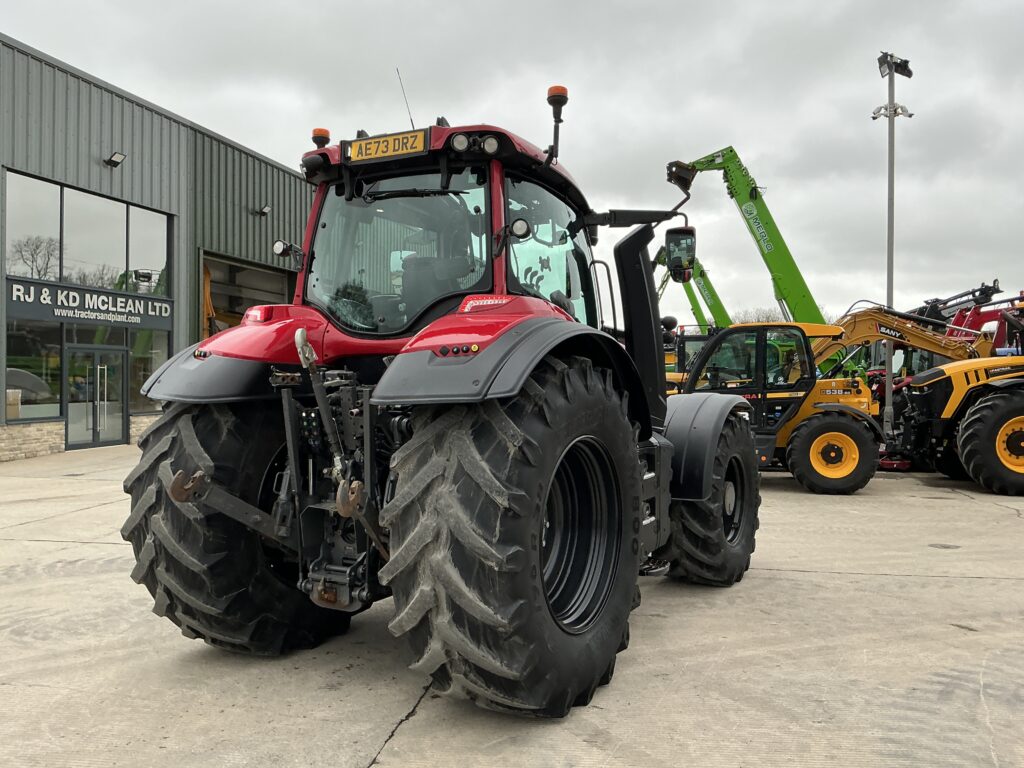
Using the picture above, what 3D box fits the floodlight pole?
[{"bbox_3d":[7.514,-2.371,16.431,0.160,7.880,0.160,0,1,0],"label":"floodlight pole"}]

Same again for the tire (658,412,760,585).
[{"bbox_3d":[1.709,0.981,7.297,0.610,1.456,1.500,1,1,29],"label":"tire"}]

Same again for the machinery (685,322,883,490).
[{"bbox_3d":[3.255,0.348,13.346,4.700,2.520,2.300,0,1,6],"label":"machinery"}]

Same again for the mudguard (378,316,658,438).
[{"bbox_3d":[0.091,-0.012,4.783,0.760,0.740,2.030,1,1,29],"label":"mudguard"}]

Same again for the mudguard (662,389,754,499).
[{"bbox_3d":[1.630,0.491,7.172,0.640,0.820,1.450,1,1,29],"label":"mudguard"}]

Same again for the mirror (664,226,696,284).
[{"bbox_3d":[1.130,-0.860,5.544,0.210,0.390,0.100,1,1,41],"label":"mirror"}]

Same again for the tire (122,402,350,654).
[{"bbox_3d":[-1.580,0.768,5.666,0.700,1.915,1.970,1,1,29],"label":"tire"}]

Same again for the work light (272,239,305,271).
[{"bbox_3d":[-1.501,-0.852,5.584,0.205,0.205,0.135,1,1,29],"label":"work light"}]

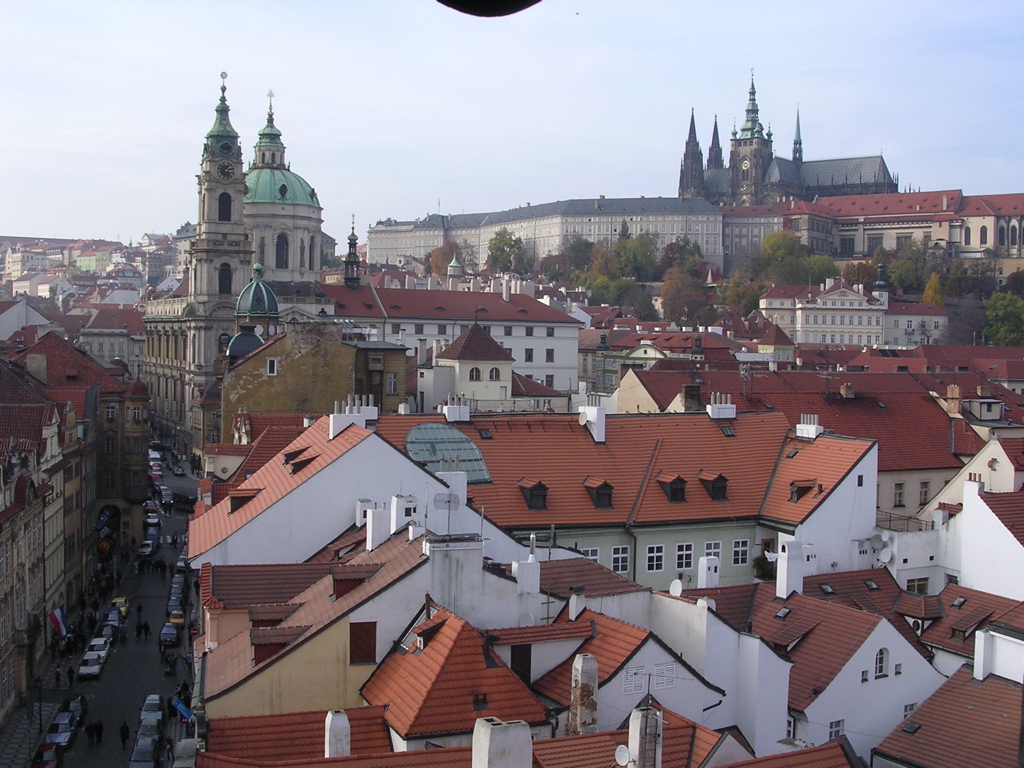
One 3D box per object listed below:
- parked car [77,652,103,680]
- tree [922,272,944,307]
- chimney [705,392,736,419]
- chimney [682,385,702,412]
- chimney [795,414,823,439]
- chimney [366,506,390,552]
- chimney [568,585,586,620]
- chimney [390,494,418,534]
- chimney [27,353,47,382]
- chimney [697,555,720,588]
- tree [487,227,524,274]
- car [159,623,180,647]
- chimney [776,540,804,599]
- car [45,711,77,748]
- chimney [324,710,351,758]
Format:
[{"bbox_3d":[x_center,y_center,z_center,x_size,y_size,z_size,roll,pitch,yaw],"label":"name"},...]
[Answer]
[{"bbox_3d":[-36.445,24.583,105.190,1.660,1.410,4.000,1,2,-13],"label":"parked car"},{"bbox_3d":[118.024,-25.932,340.000,5.600,11.000,5.600,1,2,0],"label":"tree"},{"bbox_3d":[15.011,1.553,87.000,2.020,1.870,0.680,0,3,-24],"label":"chimney"},{"bbox_3d":[15.139,1.276,102.000,1.550,2.450,0.600,0,3,-26],"label":"chimney"},{"bbox_3d":[20.387,2.898,83.000,0.740,1.670,1.820,0,3,-30],"label":"chimney"},{"bbox_3d":[-6.751,7.368,61.500,0.980,2.220,0.730,0,3,-27],"label":"chimney"},{"bbox_3d":[3.034,10.103,56.000,0.600,1.550,0.430,0,2,-27],"label":"chimney"},{"bbox_3d":[-5.535,6.729,62.500,1.150,2.020,0.620,0,3,-27],"label":"chimney"},{"bbox_3d":[-47.828,-1.560,122.000,1.800,3.000,0.700,1,2,-13],"label":"chimney"},{"bbox_3d":[11.406,11.105,70.380,0.870,2.300,1.020,0,2,-18],"label":"chimney"},{"bbox_3d":[-3.234,-60.866,560.355,17.000,21.880,17.000,1,2,0],"label":"tree"},{"bbox_3d":[-31.912,23.368,113.000,1.670,1.420,4.000,1,2,-13],"label":"car"},{"bbox_3d":[14.561,9.723,63.500,1.120,2.750,0.740,0,2,-28],"label":"chimney"},{"bbox_3d":[-32.584,25.209,87.748,1.700,1.420,4.300,1,2,-13],"label":"car"},{"bbox_3d":[-7.035,14.303,48.782,0.850,2.300,0.950,1,2,-18],"label":"chimney"}]

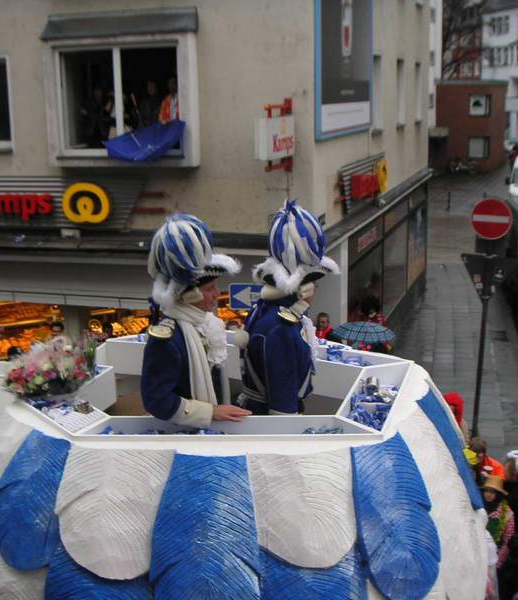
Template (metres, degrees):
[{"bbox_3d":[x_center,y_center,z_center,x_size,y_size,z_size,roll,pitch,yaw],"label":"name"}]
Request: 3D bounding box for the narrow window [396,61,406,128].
[{"bbox_3d":[3.044,-4.474,19.041,0.160,1.383,1.068,3,14,18],"label":"narrow window"}]

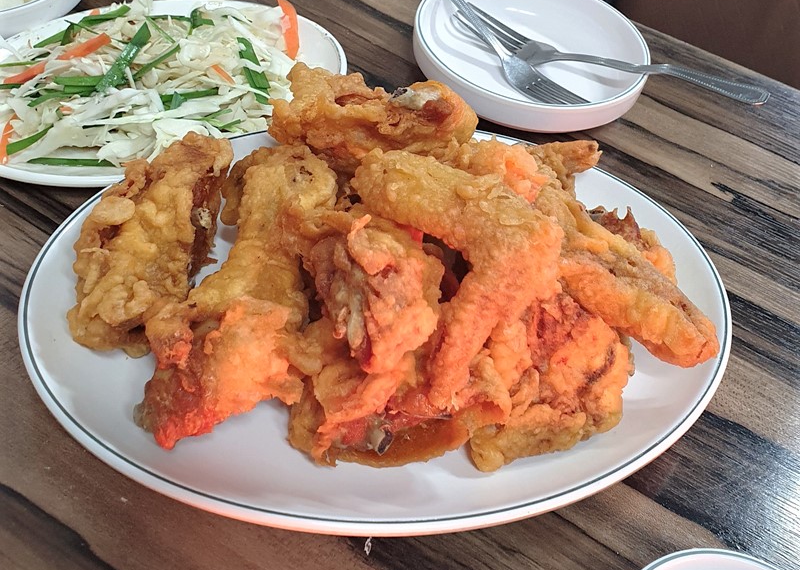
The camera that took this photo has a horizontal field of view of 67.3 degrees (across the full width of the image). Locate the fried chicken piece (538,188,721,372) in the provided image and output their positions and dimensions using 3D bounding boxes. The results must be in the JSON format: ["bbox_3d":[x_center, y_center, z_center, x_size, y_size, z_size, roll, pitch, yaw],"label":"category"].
[{"bbox_3d":[0.094,-0.004,0.252,0.094,0.034,0.038,36,57,0],"label":"fried chicken piece"}]

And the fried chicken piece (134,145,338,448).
[{"bbox_3d":[-0.058,0.002,0.236,0.053,0.044,0.120,19,70,9],"label":"fried chicken piece"}]

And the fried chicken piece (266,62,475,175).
[{"bbox_3d":[-0.012,-0.073,0.272,0.092,0.044,0.047,7,54,0],"label":"fried chicken piece"}]

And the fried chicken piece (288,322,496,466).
[{"bbox_3d":[-0.003,0.037,0.224,0.080,0.038,0.054,0,54,-5],"label":"fried chicken piece"}]

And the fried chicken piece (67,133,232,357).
[{"bbox_3d":[-0.101,-0.020,0.252,0.048,0.044,0.100,13,54,5],"label":"fried chicken piece"}]

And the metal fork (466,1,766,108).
[{"bbox_3d":[0.127,-0.146,0.379,0.203,0.018,0.026,23,55,17],"label":"metal fork"}]

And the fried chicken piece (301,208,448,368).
[{"bbox_3d":[-0.009,0.002,0.223,0.053,0.043,0.054,7,54,0],"label":"fried chicken piece"}]

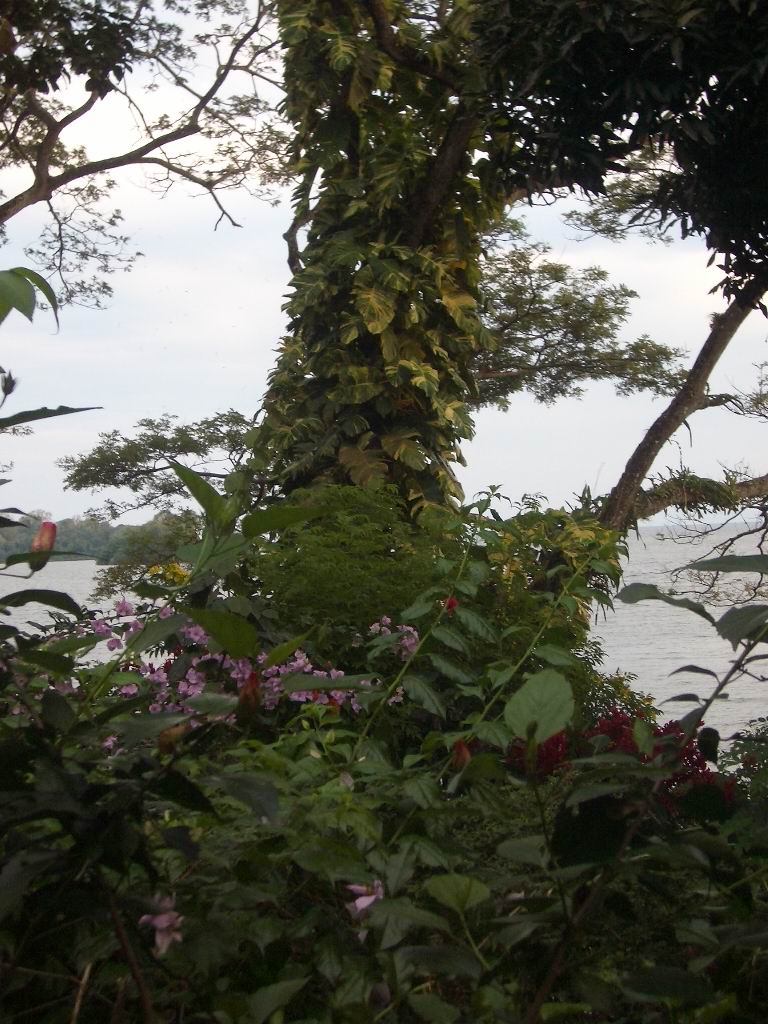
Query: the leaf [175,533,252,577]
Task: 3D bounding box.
[{"bbox_3d":[-0.186,0.047,2.000,0.081,0.044,0.055,-2,-1,0],"label":"leaf"}]

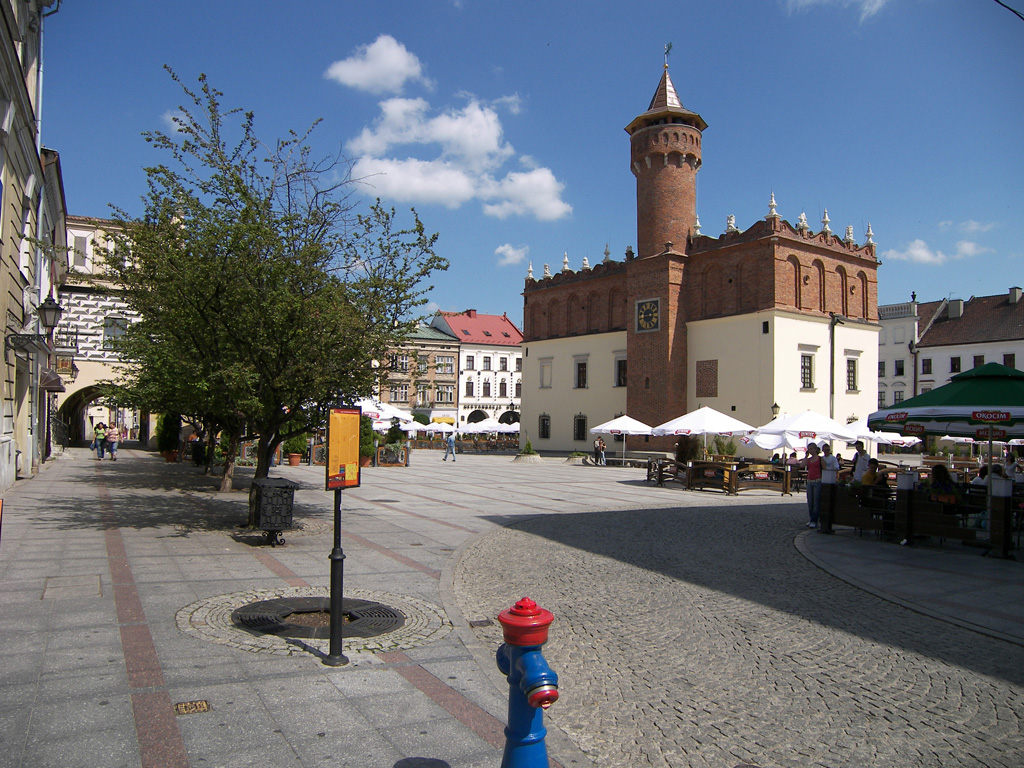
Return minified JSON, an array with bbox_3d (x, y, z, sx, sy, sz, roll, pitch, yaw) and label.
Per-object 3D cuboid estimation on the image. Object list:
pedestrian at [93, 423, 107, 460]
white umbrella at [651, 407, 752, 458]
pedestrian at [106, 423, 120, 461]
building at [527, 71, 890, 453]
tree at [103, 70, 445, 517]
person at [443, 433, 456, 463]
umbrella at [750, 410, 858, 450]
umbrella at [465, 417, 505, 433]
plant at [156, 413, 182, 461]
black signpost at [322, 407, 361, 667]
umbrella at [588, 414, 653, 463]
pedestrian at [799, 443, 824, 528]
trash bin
[{"bbox_3d":[-17.609,2.440,30.437,0.550,1.630,0.400,2,-3,-29],"label":"pedestrian"},{"bbox_3d":[7.988,2.438,29.231,3.000,3.020,3.000,2,-3,-33],"label":"white umbrella"},{"bbox_3d":[-17.031,2.431,30.437,0.580,1.630,0.400,2,-3,-29],"label":"pedestrian"},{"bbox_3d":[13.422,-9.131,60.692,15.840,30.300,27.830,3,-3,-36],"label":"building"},{"bbox_3d":[-4.115,-1.486,12.200,5.500,7.700,5.300,1,-3,0],"label":"tree"},{"bbox_3d":[-3.537,3.537,40.339,0.720,1.680,0.500,1,-3,-6],"label":"person"},{"bbox_3d":[10.841,2.368,25.923,3.750,2.800,3.750,1,-3,0],"label":"umbrella"},{"bbox_3d":[-2.102,4.370,62.923,3.800,2.800,3.800,1,-3,0],"label":"umbrella"},{"bbox_3d":[-14.998,2.336,31.000,1.030,2.180,1.030,1,-3,0],"label":"plant"},{"bbox_3d":[-1.321,1.147,5.478,0.200,1.950,0.390,-1,-3,27],"label":"black signpost"},{"bbox_3d":[6.567,3.353,42.418,3.750,3.000,3.750,1,-3,0],"label":"umbrella"},{"bbox_3d":[5.821,1.973,13.800,0.500,1.660,0.360,-1,-4,27],"label":"pedestrian"},{"bbox_3d":[-3.529,1.889,10.589,0.570,1.000,0.500,2,-3,-29],"label":"trash bin"}]

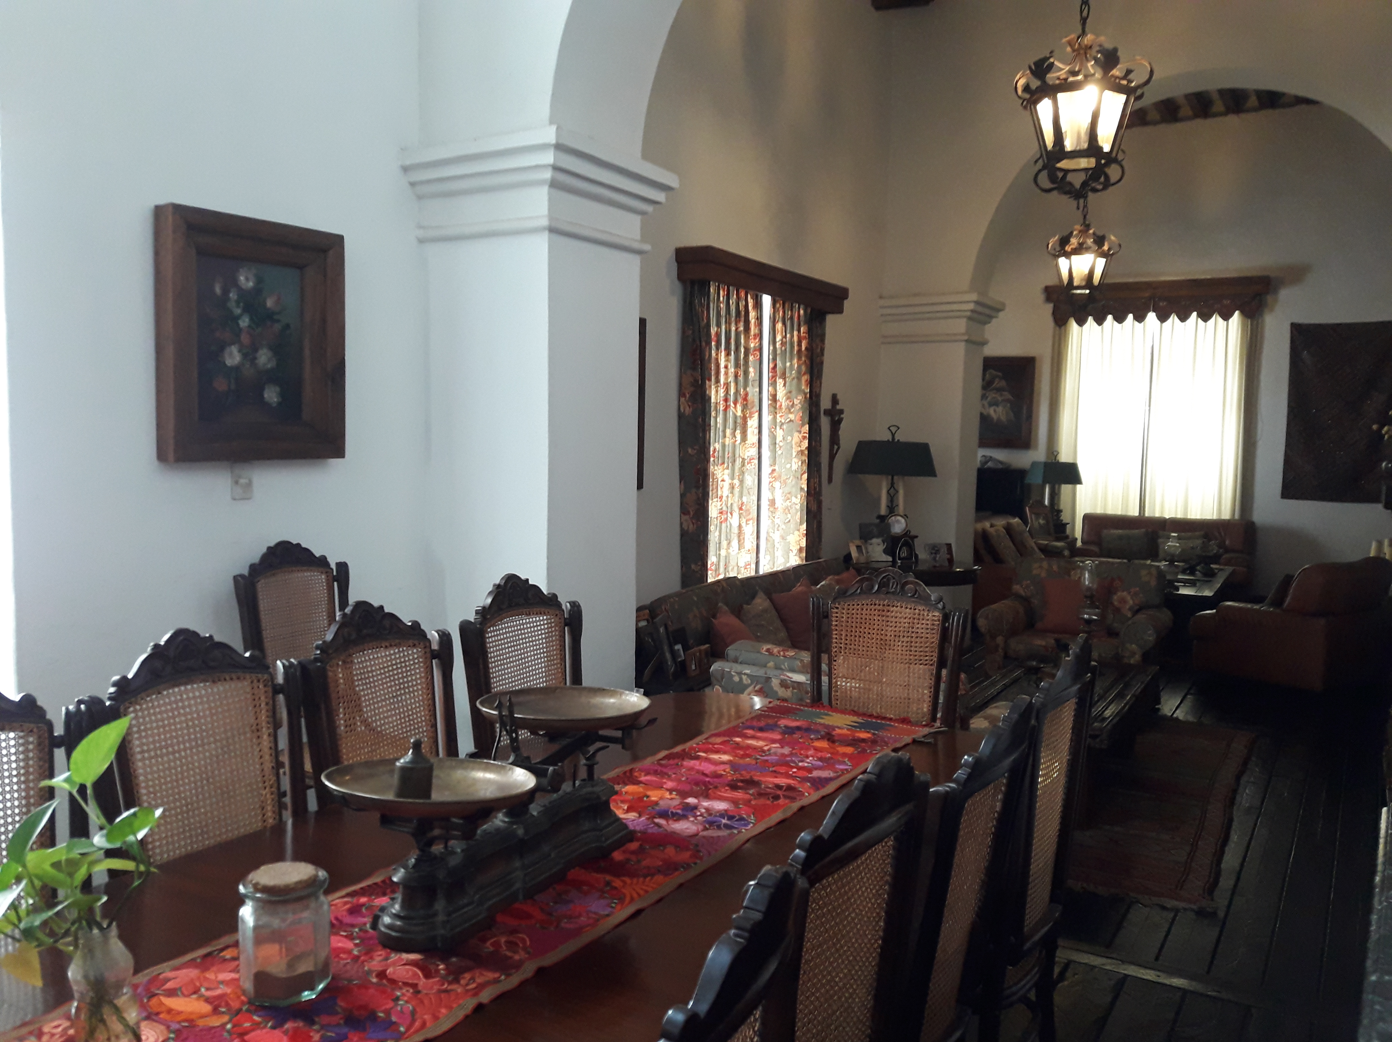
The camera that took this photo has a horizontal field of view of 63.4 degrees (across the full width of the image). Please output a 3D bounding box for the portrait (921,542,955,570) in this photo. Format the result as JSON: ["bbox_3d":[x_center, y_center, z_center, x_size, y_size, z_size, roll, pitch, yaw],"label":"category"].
[{"bbox_3d":[1.671,0.236,7.681,0.210,0.190,0.060,2,-7,16],"label":"portrait"}]

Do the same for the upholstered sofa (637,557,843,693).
[{"bbox_3d":[0.634,0.652,5.810,0.920,0.736,2.400,4,5,31],"label":"upholstered sofa"}]

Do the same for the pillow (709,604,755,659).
[{"bbox_3d":[0.209,0.568,6.010,0.160,0.400,0.400,-25,-10,31],"label":"pillow"}]

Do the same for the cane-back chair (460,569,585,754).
[{"bbox_3d":[-0.280,0.765,3.032,0.550,1.170,0.480,5,6,37],"label":"cane-back chair"}]

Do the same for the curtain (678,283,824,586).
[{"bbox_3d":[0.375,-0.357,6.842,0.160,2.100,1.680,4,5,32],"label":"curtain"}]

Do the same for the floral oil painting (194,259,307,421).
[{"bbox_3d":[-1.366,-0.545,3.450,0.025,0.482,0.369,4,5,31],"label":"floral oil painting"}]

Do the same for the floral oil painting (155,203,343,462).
[{"bbox_3d":[-1.354,-0.554,3.468,0.091,0.724,0.611,4,5,31],"label":"floral oil painting"}]

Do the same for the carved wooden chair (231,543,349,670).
[{"bbox_3d":[-1.073,0.622,3.548,0.540,1.100,0.460,4,5,31],"label":"carved wooden chair"}]

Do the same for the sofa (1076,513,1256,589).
[{"bbox_3d":[4.887,0.366,11.874,1.730,0.800,0.880,4,5,32],"label":"sofa"}]

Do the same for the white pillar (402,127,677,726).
[{"bbox_3d":[-0.570,-0.102,4.254,0.673,2.447,0.761,4,5,31],"label":"white pillar"}]

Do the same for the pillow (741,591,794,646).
[{"bbox_3d":[0.322,0.508,5.392,0.150,0.390,0.390,-31,-12,29],"label":"pillow"}]

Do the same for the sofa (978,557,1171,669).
[{"bbox_3d":[2.612,0.667,7.679,1.170,0.760,0.880,3,5,27],"label":"sofa"}]

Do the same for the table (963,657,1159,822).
[{"bbox_3d":[1.644,0.915,5.032,0.603,0.370,1.341,4,5,31],"label":"table"}]

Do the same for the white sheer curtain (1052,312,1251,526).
[{"bbox_3d":[4.877,-1.010,12.267,2.020,2.500,0.180,4,5,32],"label":"white sheer curtain"}]

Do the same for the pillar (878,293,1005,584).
[{"bbox_3d":[1.716,-0.347,8.023,0.680,2.412,0.685,4,5,31],"label":"pillar"}]

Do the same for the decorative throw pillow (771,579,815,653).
[{"bbox_3d":[0.585,0.527,6.504,0.160,0.430,0.430,-23,-12,38],"label":"decorative throw pillow"}]

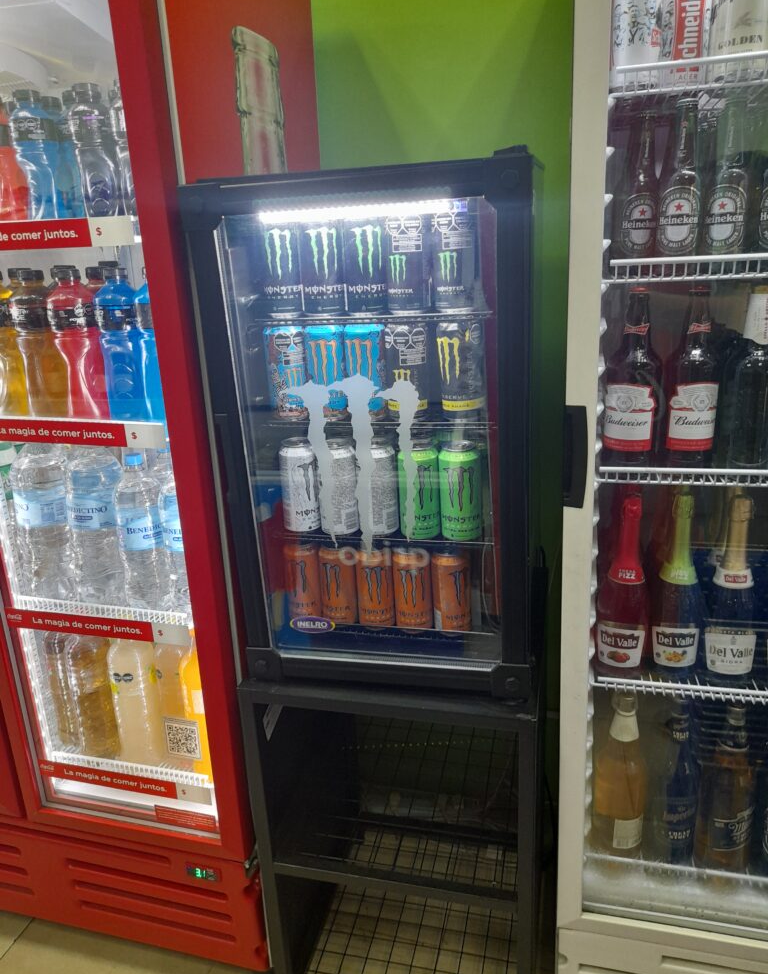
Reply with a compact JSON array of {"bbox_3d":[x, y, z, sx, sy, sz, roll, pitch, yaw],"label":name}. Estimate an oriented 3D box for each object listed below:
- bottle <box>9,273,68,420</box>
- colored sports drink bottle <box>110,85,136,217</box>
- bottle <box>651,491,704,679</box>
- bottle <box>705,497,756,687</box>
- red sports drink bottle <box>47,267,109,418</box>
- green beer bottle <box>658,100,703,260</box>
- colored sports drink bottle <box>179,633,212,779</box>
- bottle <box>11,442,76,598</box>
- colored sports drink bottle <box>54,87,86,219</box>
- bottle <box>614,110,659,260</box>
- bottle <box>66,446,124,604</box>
[{"bbox_3d":[-0.616,-0.253,1.354,0.086,0.274,0.086,2,18,16],"label":"bottle"},{"bbox_3d":[-0.419,-0.541,1.226,0.067,0.228,0.067,2,18,16],"label":"colored sports drink bottle"},{"bbox_3d":[0.493,0.166,1.236,0.084,0.327,0.084,2,18,15],"label":"bottle"},{"bbox_3d":[0.570,0.166,1.210,0.083,0.322,0.083,2,18,15],"label":"bottle"},{"bbox_3d":[-0.545,-0.249,1.334,0.086,0.274,0.086,2,18,16],"label":"red sports drink bottle"},{"bbox_3d":[0.425,-0.424,1.055,0.061,0.232,0.061,2,18,15],"label":"green beer bottle"},{"bbox_3d":[-0.384,0.434,1.552,0.090,0.330,0.090,2,18,16],"label":"colored sports drink bottle"},{"bbox_3d":[-0.672,0.068,1.484,0.102,0.340,0.102,2,18,16],"label":"bottle"},{"bbox_3d":[-0.512,-0.557,1.270,0.069,0.222,0.069,2,18,16],"label":"colored sports drink bottle"},{"bbox_3d":[0.400,-0.448,1.136,0.061,0.232,0.061,2,18,15],"label":"bottle"},{"bbox_3d":[-0.558,0.072,1.452,0.102,0.340,0.102,2,18,16],"label":"bottle"}]

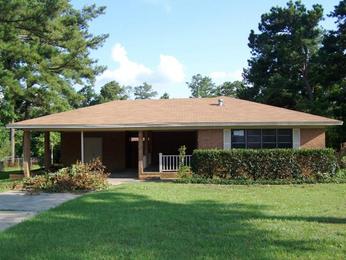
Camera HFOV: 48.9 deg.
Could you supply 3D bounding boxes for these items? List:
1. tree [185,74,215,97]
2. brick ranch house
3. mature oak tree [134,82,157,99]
[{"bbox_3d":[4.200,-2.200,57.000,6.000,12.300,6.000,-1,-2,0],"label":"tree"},{"bbox_3d":[-0.070,0.320,24.200,17.000,4.700,10.400,0,-2,-4],"label":"brick ranch house"},{"bbox_3d":[-4.100,-1.600,58.000,5.500,11.400,5.500,-1,-2,0],"label":"mature oak tree"}]

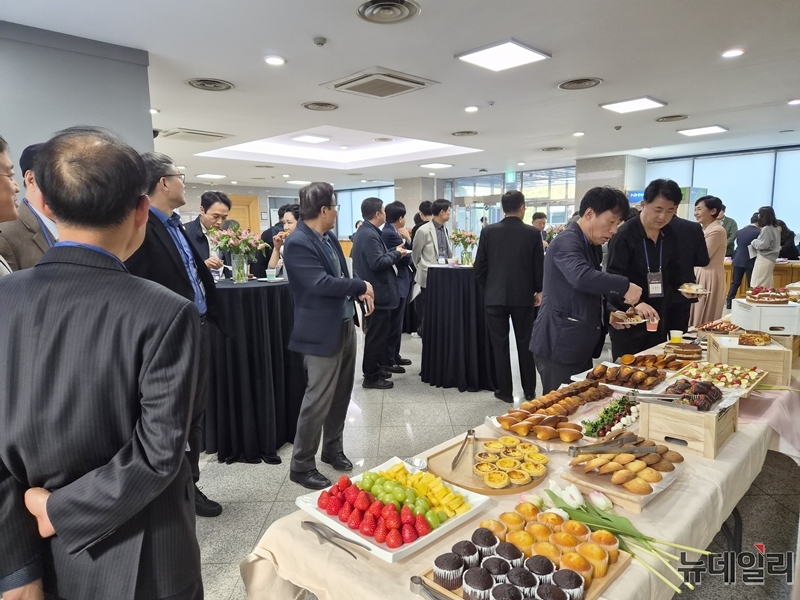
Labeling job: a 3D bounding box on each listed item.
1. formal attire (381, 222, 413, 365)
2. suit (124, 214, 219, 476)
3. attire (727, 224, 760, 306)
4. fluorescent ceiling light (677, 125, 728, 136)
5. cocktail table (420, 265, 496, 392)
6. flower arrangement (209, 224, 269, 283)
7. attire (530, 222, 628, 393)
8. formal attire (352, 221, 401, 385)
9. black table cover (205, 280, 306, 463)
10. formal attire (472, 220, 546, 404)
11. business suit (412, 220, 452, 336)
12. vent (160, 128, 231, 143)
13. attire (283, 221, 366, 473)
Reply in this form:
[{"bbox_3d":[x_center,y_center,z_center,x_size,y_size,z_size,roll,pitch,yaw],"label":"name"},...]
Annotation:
[{"bbox_3d":[-0.055,-0.060,5.263,0.400,1.410,0.480,0,10,0],"label":"formal attire"},{"bbox_3d":[-1.085,0.310,2.618,0.440,1.480,0.550,2,10,12],"label":"suit"},{"bbox_3d":[6.332,-0.655,9.755,0.600,1.450,0.550,3,8,24],"label":"attire"},{"bbox_3d":[4.987,-2.784,8.739,0.620,0.050,0.620,-8,10,-44],"label":"fluorescent ceiling light"},{"bbox_3d":[0.563,0.231,5.073,0.710,1.080,0.710,-1,7,0],"label":"cocktail table"},{"bbox_3d":[-1.010,-0.296,3.368,0.370,0.365,0.350,0,10,0],"label":"flower arrangement"},{"bbox_3d":[0.935,0.312,2.872,0.540,1.450,0.500,6,11,32],"label":"attire"},{"bbox_3d":[-0.216,0.032,4.875,0.440,1.480,0.540,-1,7,-2],"label":"formal attire"},{"bbox_3d":[-0.990,0.423,3.539,0.740,1.110,0.740,0,10,0],"label":"black table cover"},{"bbox_3d":[0.885,0.073,4.353,0.560,1.490,0.340,1,10,7],"label":"formal attire"},{"bbox_3d":[0.358,-0.089,5.687,0.340,1.470,0.500,6,10,40],"label":"business suit"},{"bbox_3d":[-3.370,-2.670,8.738,0.940,0.060,0.940,-8,10,-44],"label":"vent"},{"bbox_3d":[-0.440,0.278,3.048,0.430,1.440,0.500,5,11,26],"label":"attire"}]

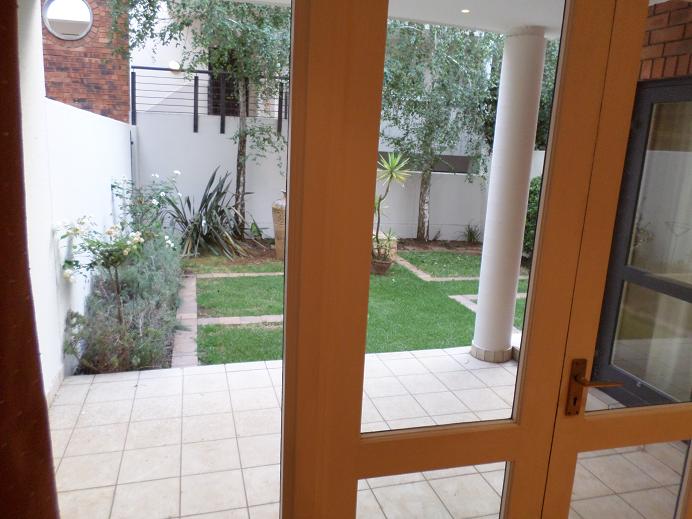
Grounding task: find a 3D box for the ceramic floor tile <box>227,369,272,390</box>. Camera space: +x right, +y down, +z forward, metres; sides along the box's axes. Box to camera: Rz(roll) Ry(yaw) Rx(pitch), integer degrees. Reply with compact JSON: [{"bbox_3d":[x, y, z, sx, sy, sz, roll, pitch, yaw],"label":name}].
[{"bbox_3d":[-0.693,0.870,3.594,0.300,0.010,0.300,-1,12,-17],"label":"ceramic floor tile"}]

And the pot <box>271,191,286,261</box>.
[{"bbox_3d":[-0.916,-0.563,8.045,0.540,1.110,0.540,3,12,-1],"label":"pot"}]

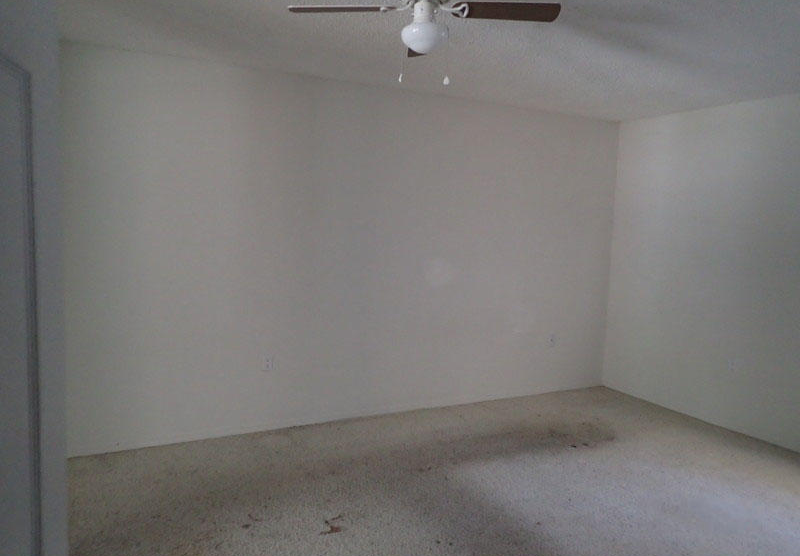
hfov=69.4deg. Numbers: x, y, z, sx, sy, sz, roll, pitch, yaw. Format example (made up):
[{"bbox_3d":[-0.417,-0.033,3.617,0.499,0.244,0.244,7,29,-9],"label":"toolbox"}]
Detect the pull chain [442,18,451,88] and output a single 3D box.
[{"bbox_3d":[0.181,-0.874,2.240,0.023,0.255,0.023,2,5,0],"label":"pull chain"}]

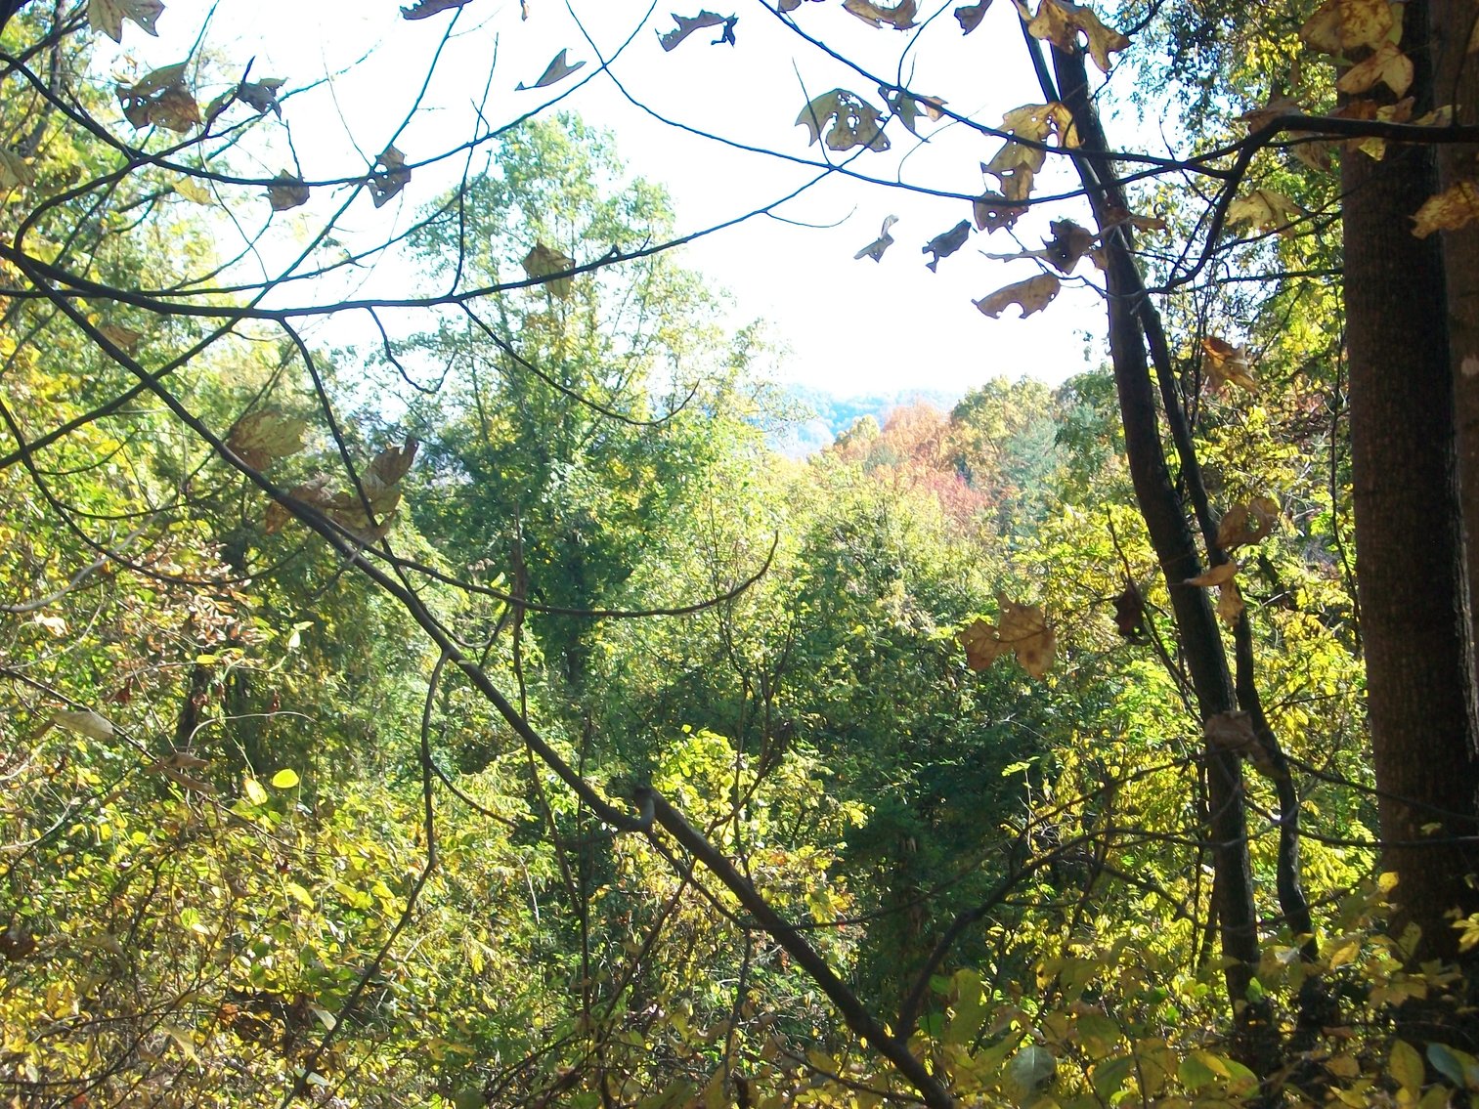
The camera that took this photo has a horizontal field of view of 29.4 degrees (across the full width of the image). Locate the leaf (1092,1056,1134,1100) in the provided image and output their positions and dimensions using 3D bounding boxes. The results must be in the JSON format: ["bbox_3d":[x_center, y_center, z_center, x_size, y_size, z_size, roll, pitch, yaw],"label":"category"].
[{"bbox_3d":[0.423,0.593,3.200,0.049,0.051,0.020,0,1,0],"label":"leaf"}]

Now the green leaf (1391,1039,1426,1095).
[{"bbox_3d":[0.758,0.582,3.200,0.038,0.066,0.016,-13,1,-3],"label":"green leaf"}]

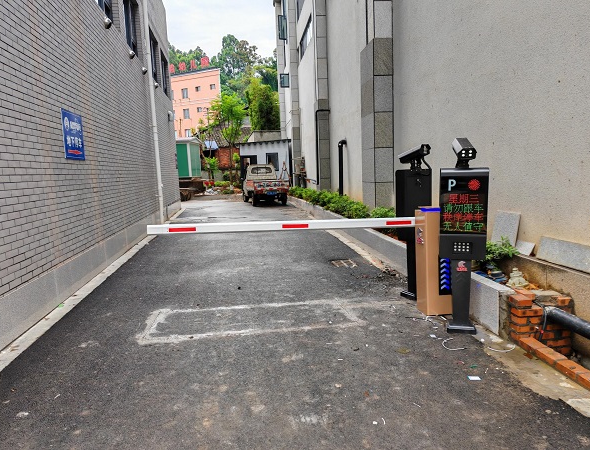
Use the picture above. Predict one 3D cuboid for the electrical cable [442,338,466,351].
[{"bbox_3d":[1.327,0.992,3.906,0.165,0.012,0.265,-2,7,0],"label":"electrical cable"}]

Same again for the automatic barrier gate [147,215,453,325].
[{"bbox_3d":[0.035,0.423,4.824,3.080,1.050,0.310,-2,7,2],"label":"automatic barrier gate"}]

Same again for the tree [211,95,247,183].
[{"bbox_3d":[-4.334,-5.572,30.500,2.500,6.100,2.500,-2,7,0],"label":"tree"}]

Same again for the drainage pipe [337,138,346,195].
[{"bbox_3d":[1.420,-1.684,14.200,0.260,1.900,0.130,-3,7,-6],"label":"drainage pipe"}]

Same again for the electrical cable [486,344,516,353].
[{"bbox_3d":[1.668,0.992,3.788,0.235,0.012,0.140,-2,7,0],"label":"electrical cable"}]

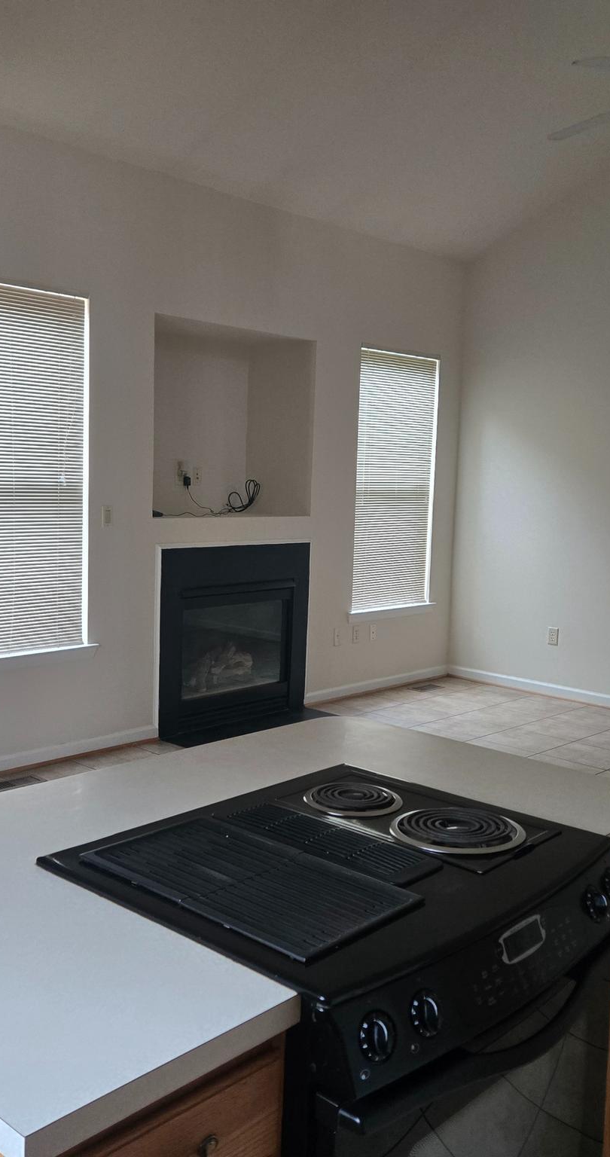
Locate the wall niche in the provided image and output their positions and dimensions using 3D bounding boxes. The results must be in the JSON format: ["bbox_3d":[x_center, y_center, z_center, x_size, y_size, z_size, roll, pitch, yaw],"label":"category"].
[{"bbox_3d":[-0.618,-0.954,6.337,0.616,1.117,1.304,7,8,43],"label":"wall niche"}]

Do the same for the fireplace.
[{"bbox_3d":[-0.359,0.350,6.240,0.380,1.089,1.234,7,8,43],"label":"fireplace"}]

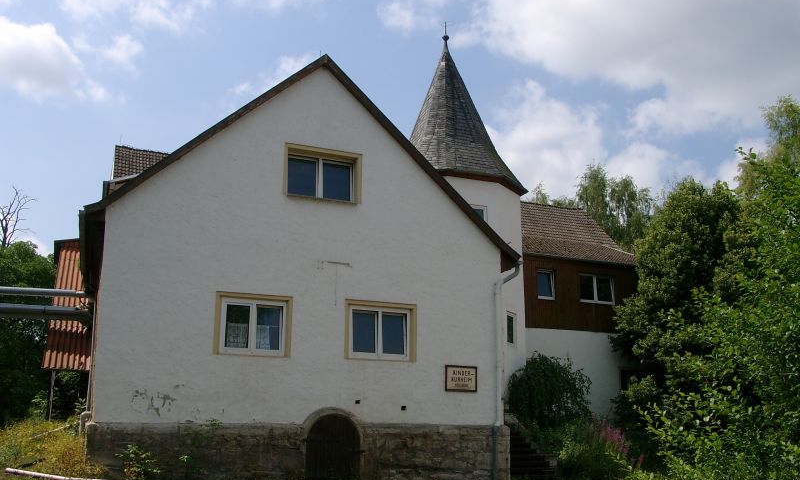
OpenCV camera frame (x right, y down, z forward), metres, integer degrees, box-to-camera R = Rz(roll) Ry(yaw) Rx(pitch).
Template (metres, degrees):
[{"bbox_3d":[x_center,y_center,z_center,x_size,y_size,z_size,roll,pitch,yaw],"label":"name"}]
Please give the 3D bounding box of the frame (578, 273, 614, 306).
[{"bbox_3d":[7.018,1.785,28.107,1.500,1.040,0.130,6,-14,-23],"label":"frame"}]

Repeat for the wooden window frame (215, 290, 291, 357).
[{"bbox_3d":[-3.191,1.864,17.184,1.700,1.360,0.150,6,-14,-23],"label":"wooden window frame"}]

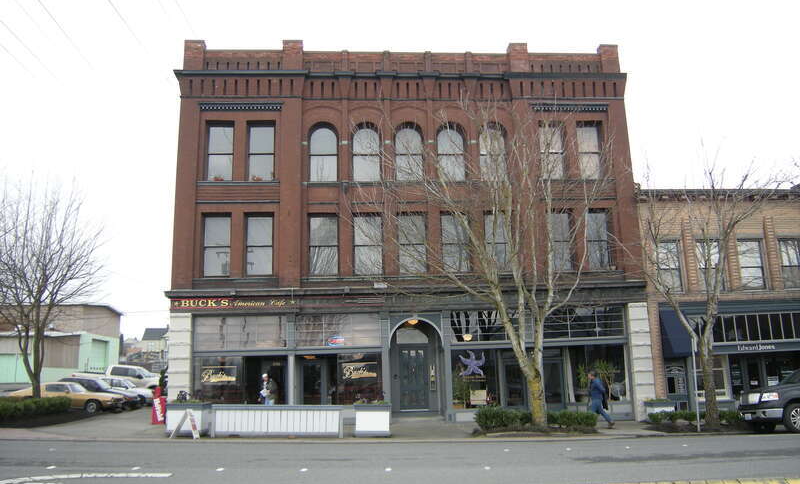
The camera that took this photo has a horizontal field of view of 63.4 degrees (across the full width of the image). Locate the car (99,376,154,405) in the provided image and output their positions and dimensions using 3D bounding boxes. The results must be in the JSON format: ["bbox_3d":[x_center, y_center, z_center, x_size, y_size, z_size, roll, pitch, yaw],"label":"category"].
[{"bbox_3d":[-14.031,7.493,32.350,4.500,1.420,1.740,-1,-12,1],"label":"car"}]

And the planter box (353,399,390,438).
[{"bbox_3d":[-0.797,4.929,18.174,1.050,0.960,1.050,-1,-12,-4],"label":"planter box"}]

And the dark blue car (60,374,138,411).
[{"bbox_3d":[-14.797,7.398,31.398,4.550,1.420,1.720,1,-12,-12],"label":"dark blue car"}]

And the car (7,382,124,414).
[{"bbox_3d":[-13.955,6.586,27.327,4.780,1.280,1.870,-1,-12,1],"label":"car"}]

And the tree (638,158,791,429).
[{"bbox_3d":[9.206,1.395,19.745,4.600,8.194,4.400,-1,-12,-3],"label":"tree"}]

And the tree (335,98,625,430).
[{"bbox_3d":[2.107,0.291,19.278,8.000,10.221,6.200,-1,-12,-3],"label":"tree"}]

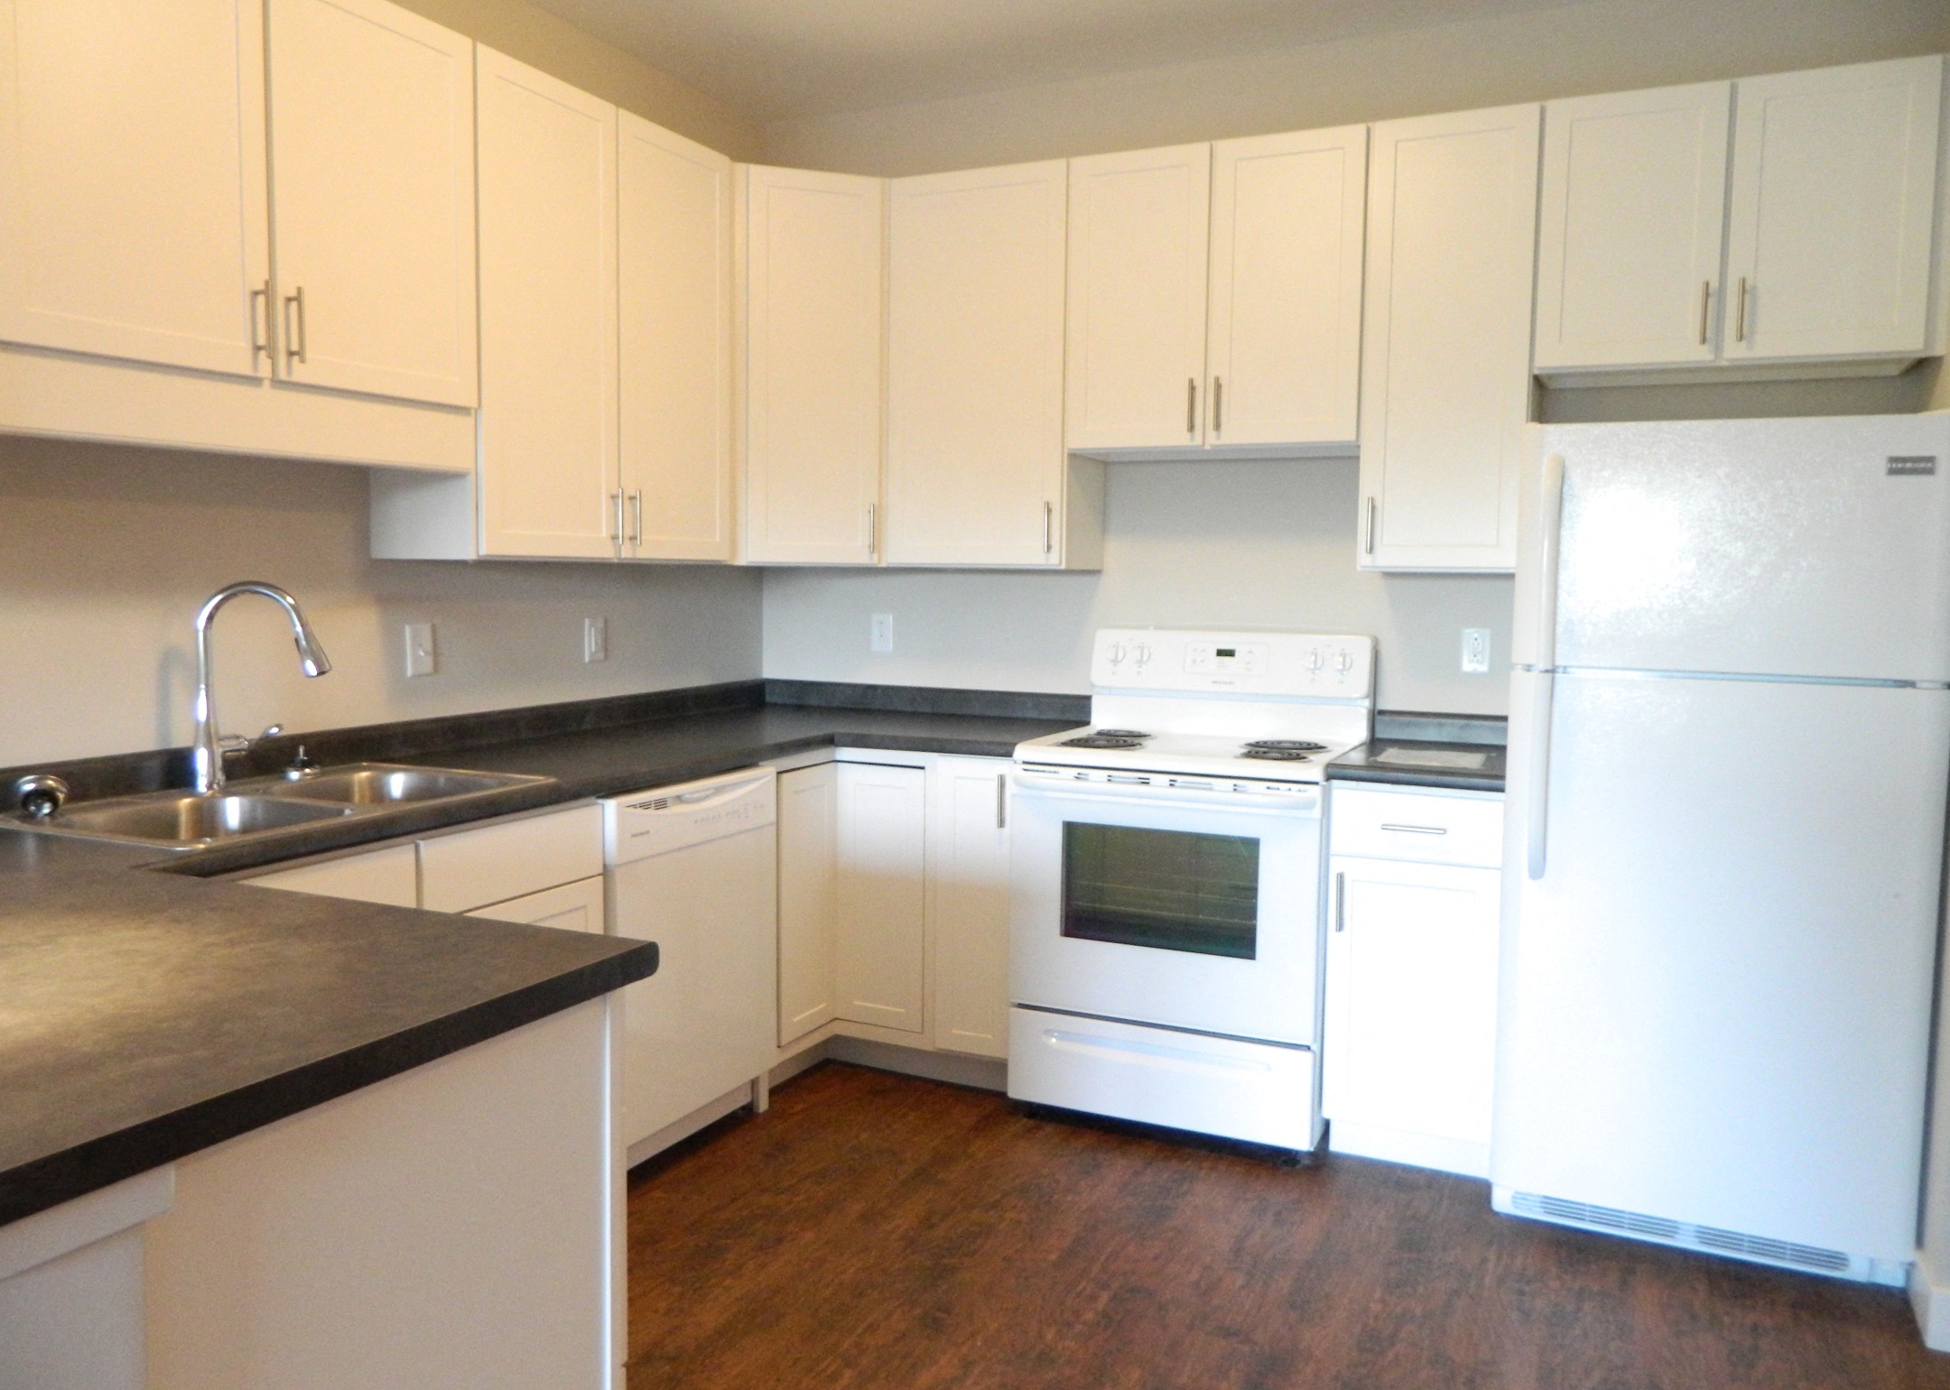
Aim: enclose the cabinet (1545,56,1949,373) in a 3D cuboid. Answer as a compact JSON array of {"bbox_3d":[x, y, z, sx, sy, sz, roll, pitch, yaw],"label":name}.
[{"bbox_3d":[1.700,-1.036,3.201,0.759,0.600,0.326,3,5,24],"label":"cabinet"}]

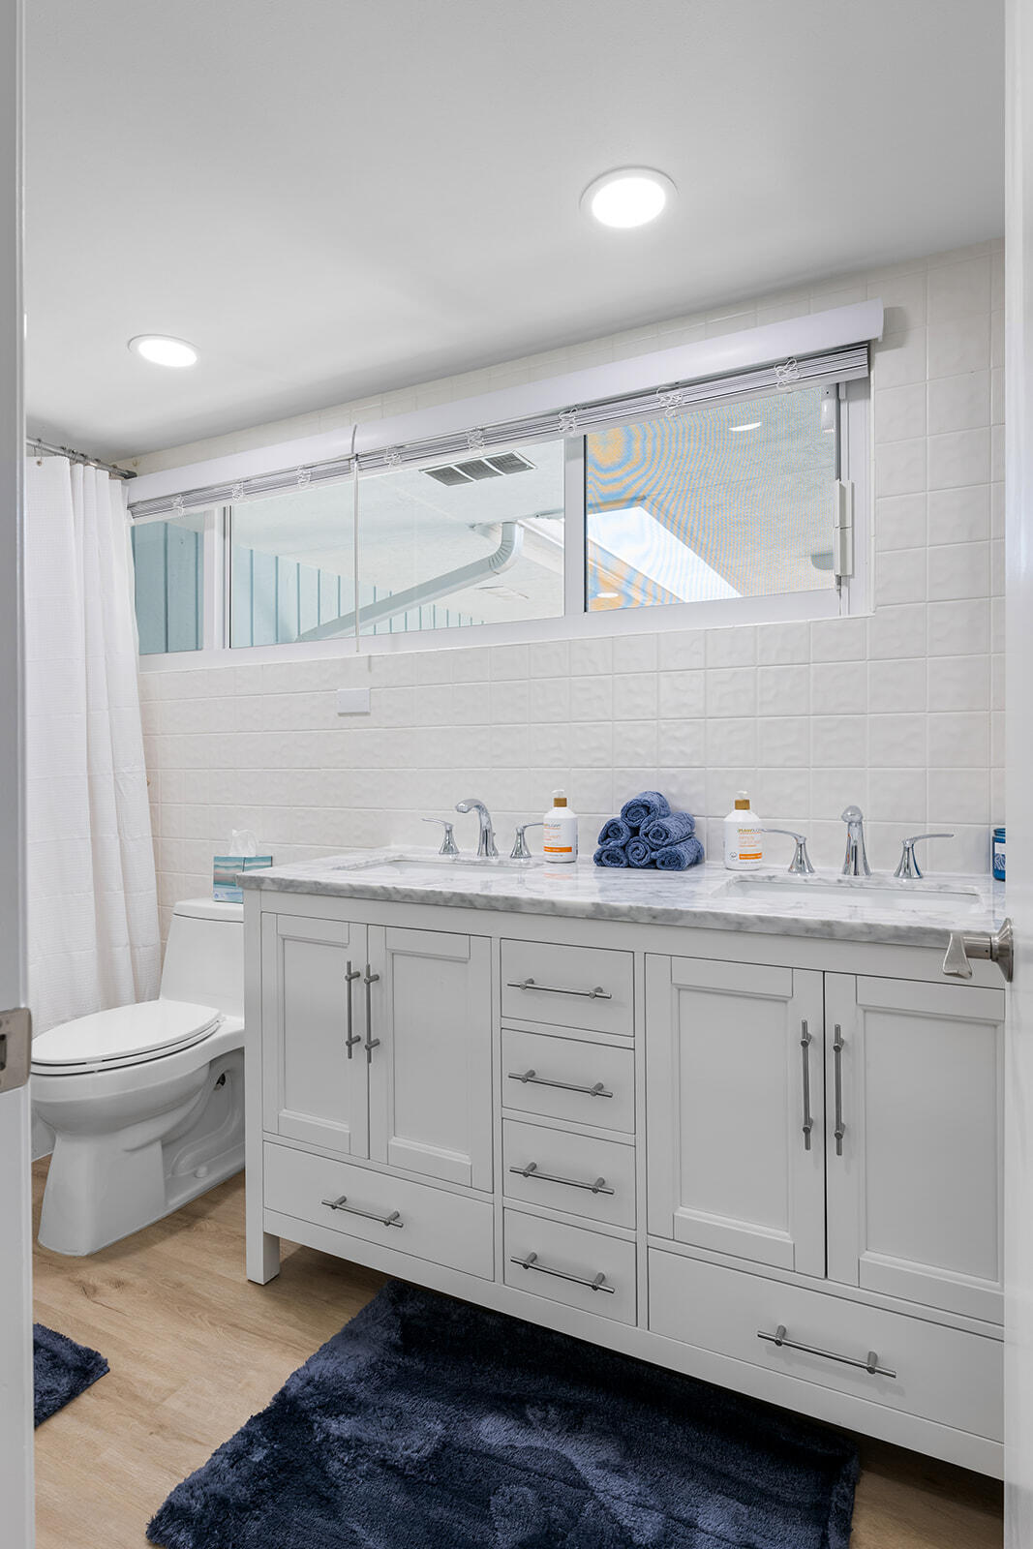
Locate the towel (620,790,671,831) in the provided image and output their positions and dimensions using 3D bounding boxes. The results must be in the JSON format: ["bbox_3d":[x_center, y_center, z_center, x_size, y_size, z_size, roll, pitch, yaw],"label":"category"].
[{"bbox_3d":[0.295,0.079,1.837,0.074,0.070,0.140,0,1,27],"label":"towel"}]

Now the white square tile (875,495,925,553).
[{"bbox_3d":[0.791,-0.516,1.679,0.092,0.110,0.008,0,1,27],"label":"white square tile"}]

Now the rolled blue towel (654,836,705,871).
[{"bbox_3d":[0.363,0.177,1.802,0.066,0.057,0.150,0,0,27],"label":"rolled blue towel"}]

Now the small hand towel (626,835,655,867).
[{"bbox_3d":[0.296,0.164,1.810,0.063,0.065,0.142,0,0,27],"label":"small hand towel"}]

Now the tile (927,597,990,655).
[{"bbox_3d":[0.879,-0.291,1.626,0.108,0.108,0.009,0,0,27],"label":"tile"}]

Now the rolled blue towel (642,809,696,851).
[{"bbox_3d":[0.334,0.120,1.788,0.067,0.067,0.165,0,0,23],"label":"rolled blue towel"}]

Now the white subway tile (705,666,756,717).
[{"bbox_3d":[0.481,-0.180,1.824,0.108,0.108,0.010,0,0,27],"label":"white subway tile"}]

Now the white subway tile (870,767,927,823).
[{"bbox_3d":[0.779,0.043,1.676,0.108,0.108,0.009,0,0,27],"label":"white subway tile"}]

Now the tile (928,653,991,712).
[{"bbox_3d":[0.889,-0.182,1.645,0.110,0.110,0.010,0,0,27],"label":"tile"}]

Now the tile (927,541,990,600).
[{"bbox_3d":[0.885,-0.405,1.637,0.108,0.108,0.010,0,0,27],"label":"tile"}]

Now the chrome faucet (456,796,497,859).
[{"bbox_3d":[-0.094,0.132,2.007,0.052,0.146,0.172,0,1,27],"label":"chrome faucet"}]

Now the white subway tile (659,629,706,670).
[{"bbox_3d":[0.382,-0.281,1.873,0.108,0.086,0.010,0,0,27],"label":"white subway tile"}]

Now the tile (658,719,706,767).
[{"bbox_3d":[0.382,-0.069,1.877,0.108,0.108,0.009,0,0,27],"label":"tile"}]

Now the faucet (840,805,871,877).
[{"bbox_3d":[0.659,0.131,1.600,0.052,0.141,0.155,0,0,27],"label":"faucet"}]

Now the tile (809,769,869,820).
[{"bbox_3d":[0.688,0.043,1.746,0.110,0.110,0.010,0,0,27],"label":"tile"}]

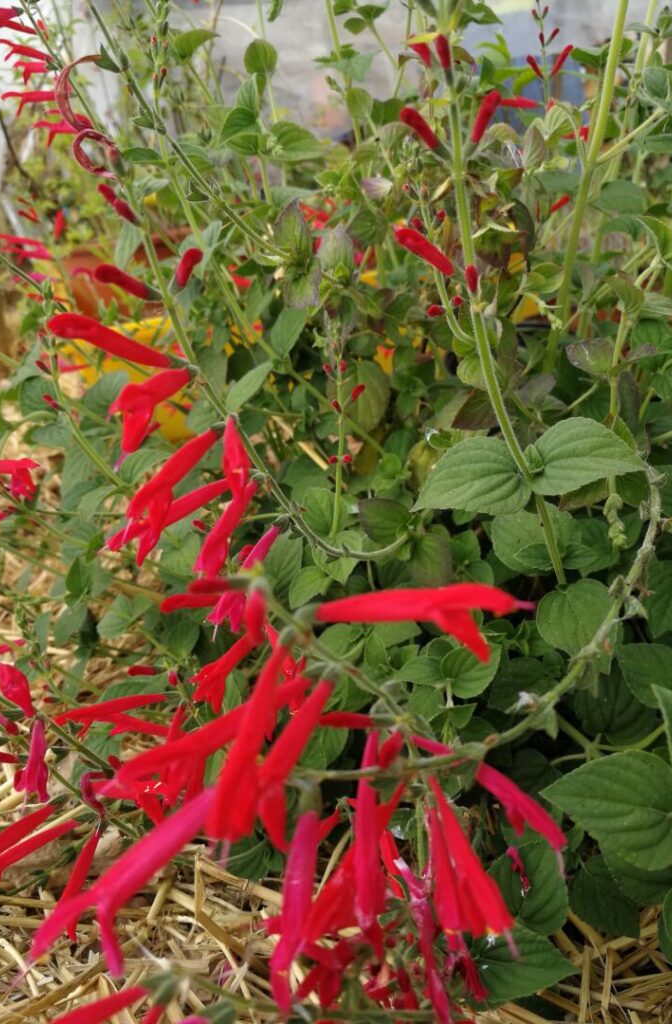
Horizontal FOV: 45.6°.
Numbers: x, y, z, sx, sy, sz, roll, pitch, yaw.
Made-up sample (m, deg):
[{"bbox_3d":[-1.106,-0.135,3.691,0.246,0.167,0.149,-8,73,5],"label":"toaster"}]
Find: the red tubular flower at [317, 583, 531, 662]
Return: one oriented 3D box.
[{"bbox_3d":[0.021,0.026,0.195,0.053,0.020,0.012,2,22,-15],"label":"red tubular flower"}]

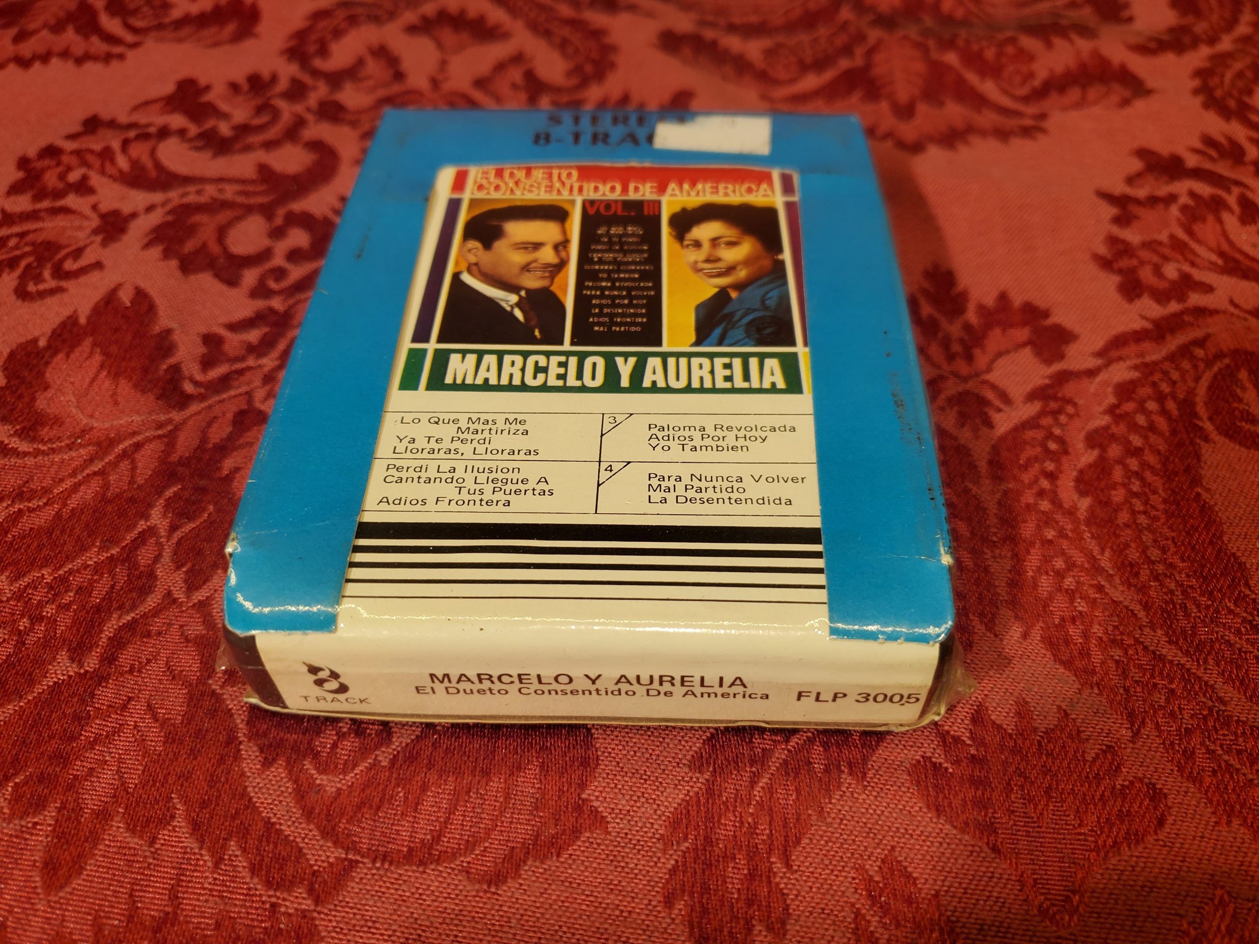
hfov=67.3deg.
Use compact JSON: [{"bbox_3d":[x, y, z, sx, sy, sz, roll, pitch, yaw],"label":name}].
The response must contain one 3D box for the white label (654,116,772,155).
[{"bbox_3d":[0.018,-0.072,0.201,0.024,0.001,0.014,5,52,5],"label":"white label"}]

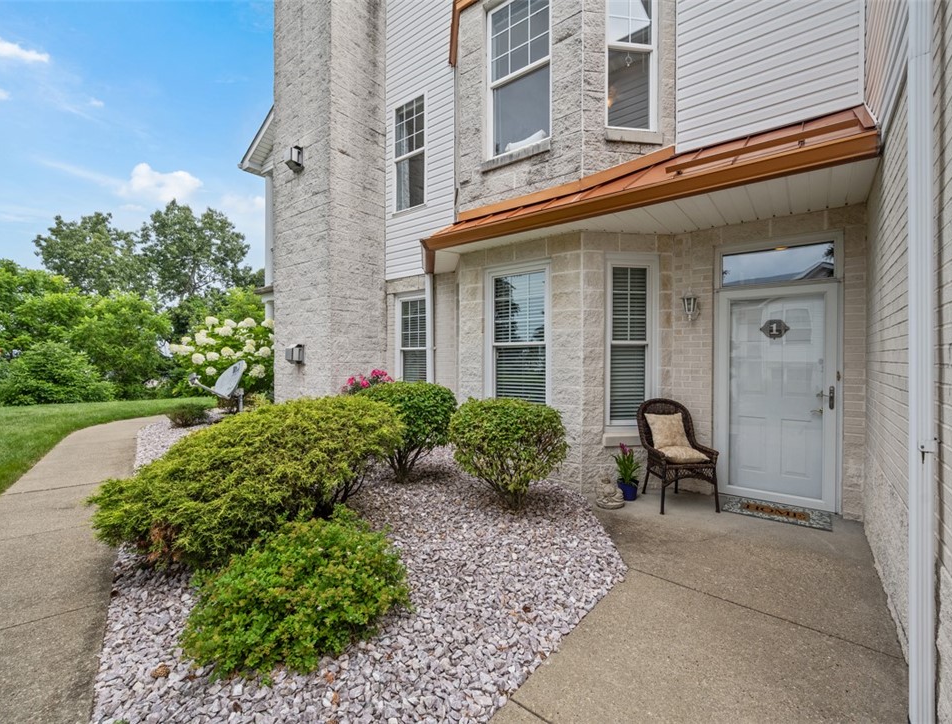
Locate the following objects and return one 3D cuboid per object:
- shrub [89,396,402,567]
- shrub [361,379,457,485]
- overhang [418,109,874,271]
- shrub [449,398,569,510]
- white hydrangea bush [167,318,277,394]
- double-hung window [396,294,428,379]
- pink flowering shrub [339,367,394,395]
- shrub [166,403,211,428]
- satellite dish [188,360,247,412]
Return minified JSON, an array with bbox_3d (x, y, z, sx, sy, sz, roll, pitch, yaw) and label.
[{"bbox_3d":[-1.750,0.840,3.540,2.150,1.000,1.800,0,0,-27],"label":"shrub"},{"bbox_3d":[-0.770,0.775,4.750,1.120,1.130,1.120,0,0,0],"label":"shrub"},{"bbox_3d":[0.953,-1.740,4.644,5.000,0.860,1.120,0,0,37],"label":"overhang"},{"bbox_3d":[0.312,0.845,3.930,1.100,1.010,1.100,0,0,0],"label":"shrub"},{"bbox_3d":[-5.900,0.150,10.000,2.400,2.350,2.200,0,0,-31],"label":"white hydrangea bush"},{"bbox_3d":[-1.009,-0.275,6.930,0.620,1.550,0.050,0,0,37],"label":"double-hung window"},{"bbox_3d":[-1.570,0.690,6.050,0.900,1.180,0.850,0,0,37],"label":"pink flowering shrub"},{"bbox_3d":[-5.950,1.090,8.750,0.820,0.500,0.800,0,0,-34],"label":"shrub"},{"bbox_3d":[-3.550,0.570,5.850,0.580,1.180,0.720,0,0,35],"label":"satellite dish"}]

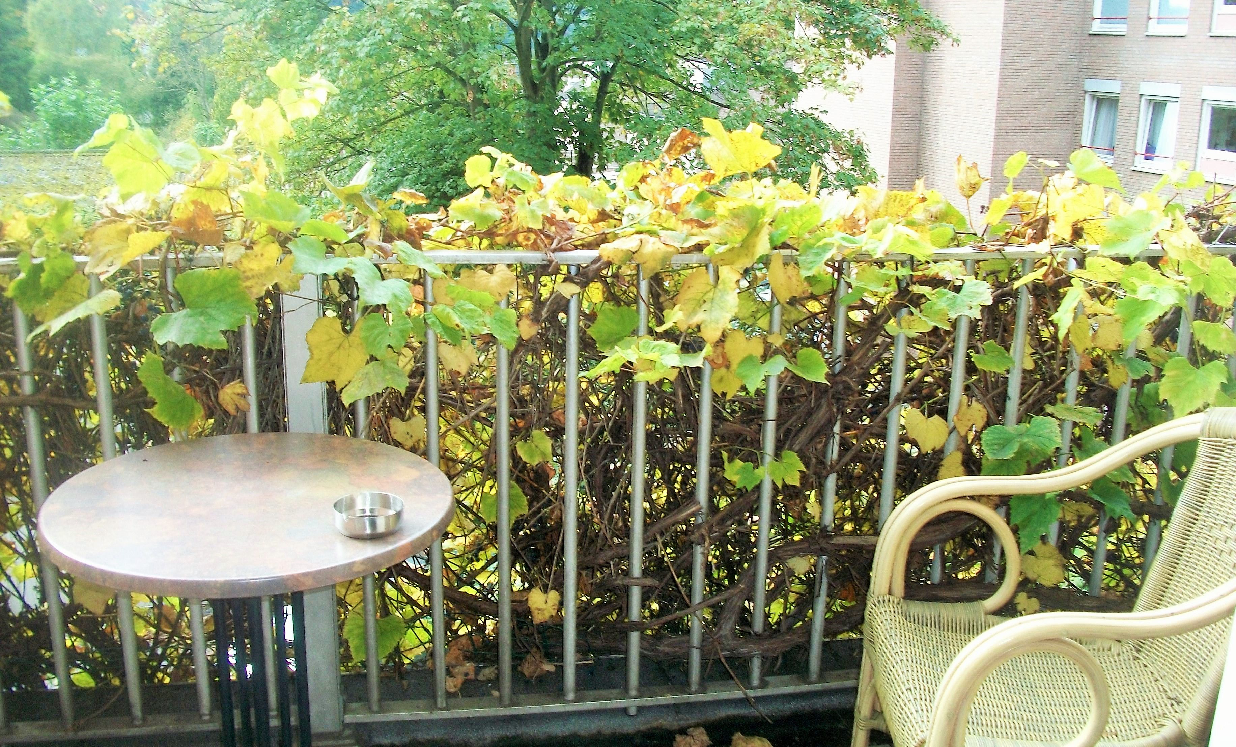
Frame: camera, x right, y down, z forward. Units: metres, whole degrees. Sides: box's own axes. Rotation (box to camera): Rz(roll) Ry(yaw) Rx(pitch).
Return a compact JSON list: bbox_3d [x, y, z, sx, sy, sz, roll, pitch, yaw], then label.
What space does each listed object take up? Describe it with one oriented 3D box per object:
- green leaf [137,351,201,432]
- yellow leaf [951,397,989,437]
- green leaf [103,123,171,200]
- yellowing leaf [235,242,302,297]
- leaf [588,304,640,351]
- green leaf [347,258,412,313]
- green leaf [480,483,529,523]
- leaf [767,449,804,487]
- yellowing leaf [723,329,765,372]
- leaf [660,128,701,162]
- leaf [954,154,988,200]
[{"bbox_3d":[-0.797,0.033,2.008,0.080,0.152,0.050,-28,15,-15],"label":"green leaf"},{"bbox_3d":[0.726,0.090,2.357,0.076,0.082,0.020,3,5,4],"label":"yellow leaf"},{"bbox_3d":[-0.833,-0.369,1.985,0.122,0.129,0.040,-1,5,-9],"label":"green leaf"},{"bbox_3d":[-0.607,-0.180,1.987,0.117,0.112,0.030,-2,-14,-13],"label":"yellowing leaf"},{"bbox_3d":[-0.009,-0.093,2.289,0.110,0.099,0.035,-1,6,-10],"label":"leaf"},{"bbox_3d":[-0.422,-0.153,2.007,0.120,0.110,0.045,5,-28,-7],"label":"green leaf"},{"bbox_3d":[-0.228,0.261,2.295,0.095,0.080,0.030,-1,15,-9],"label":"green leaf"},{"bbox_3d":[0.335,0.193,2.286,0.074,0.076,0.020,-12,2,-10],"label":"leaf"},{"bbox_3d":[0.258,-0.042,2.341,0.090,0.102,0.030,-1,11,-10],"label":"yellowing leaf"},{"bbox_3d":[0.122,-0.447,2.228,0.077,0.064,0.035,-1,5,-9],"label":"leaf"},{"bbox_3d":[0.686,-0.381,2.217,0.055,0.084,0.050,5,16,11],"label":"leaf"}]

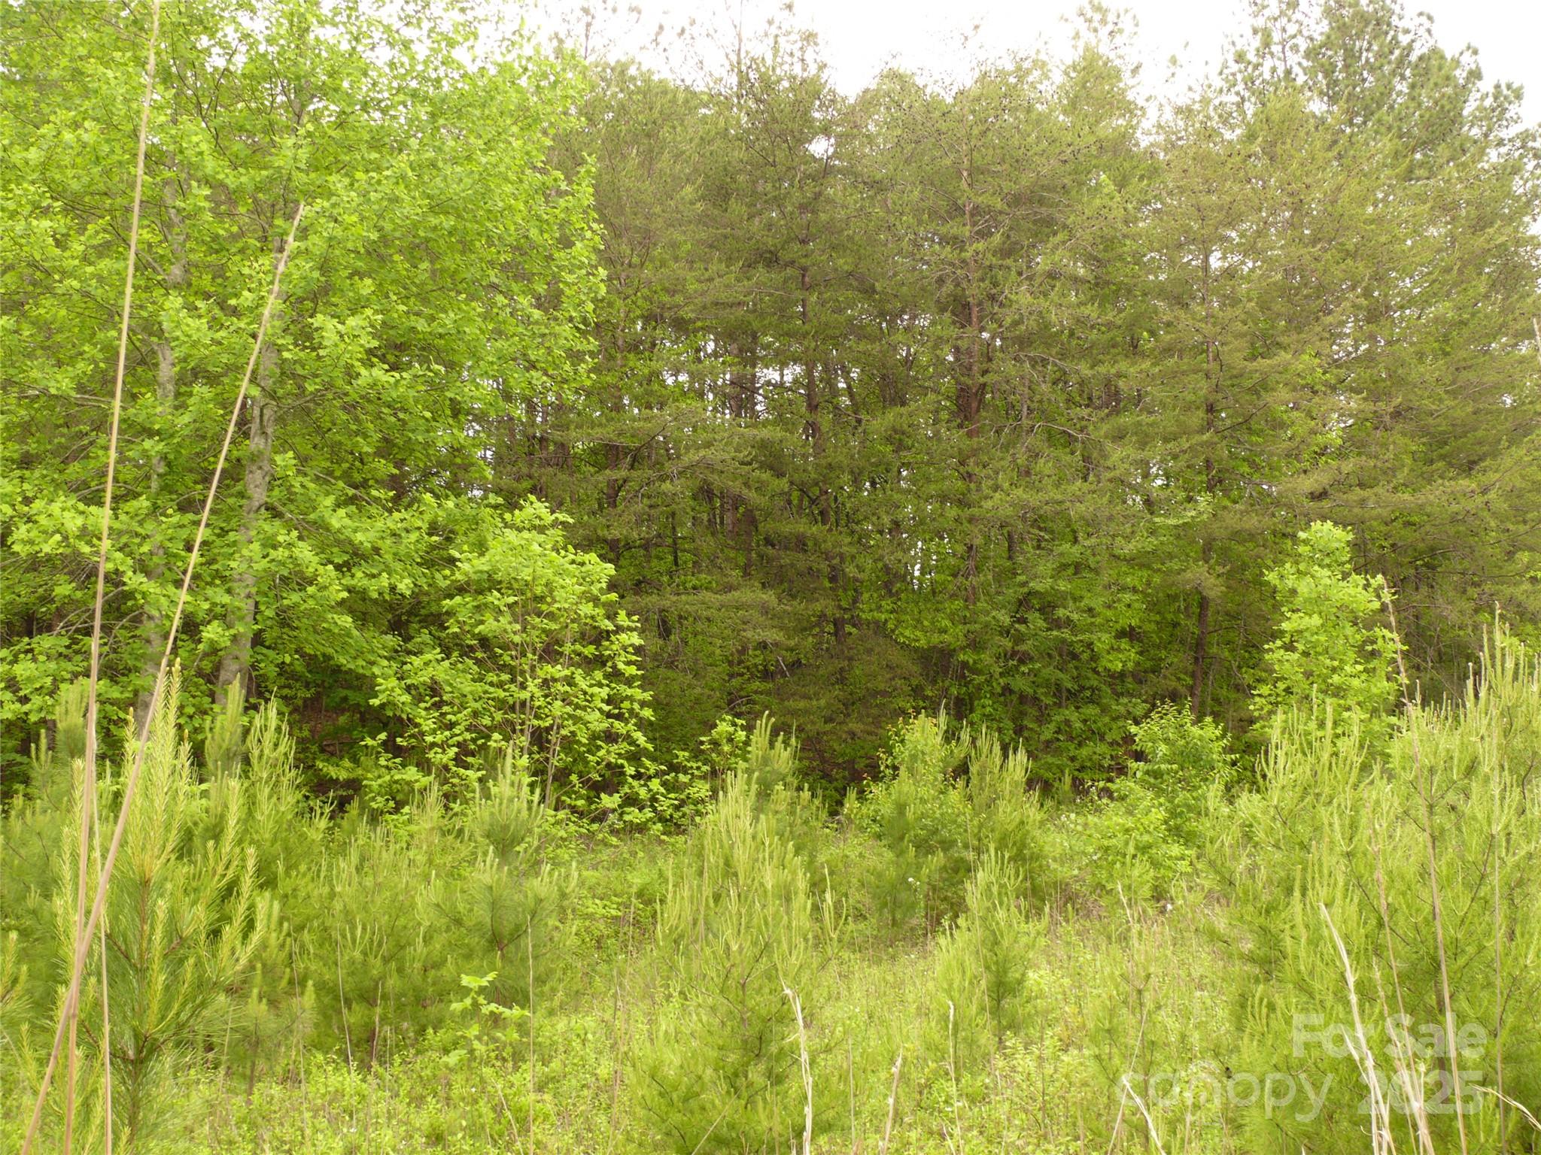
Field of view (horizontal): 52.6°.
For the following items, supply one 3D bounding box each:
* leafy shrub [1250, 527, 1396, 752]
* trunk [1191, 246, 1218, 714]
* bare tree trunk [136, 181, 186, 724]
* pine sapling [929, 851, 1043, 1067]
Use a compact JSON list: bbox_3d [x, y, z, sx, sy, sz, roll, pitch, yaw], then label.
[{"bbox_3d":[4.265,0.607,12.000,1.100,2.100,1.050,0,-3,0],"label":"leafy shrub"},{"bbox_3d":[4.596,-0.912,16.500,0.270,5.100,0.250,0,-3,0],"label":"trunk"},{"bbox_3d":[-5.859,-1.200,15.000,0.430,5.400,0.360,0,-3,0],"label":"bare tree trunk"},{"bbox_3d":[0.830,1.472,6.000,0.440,0.840,0.430,0,-3,0],"label":"pine sapling"}]

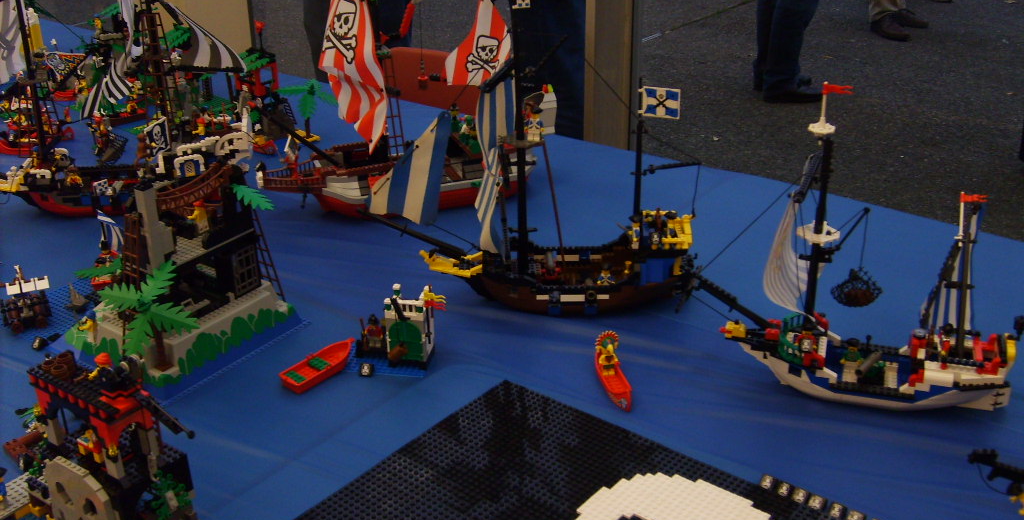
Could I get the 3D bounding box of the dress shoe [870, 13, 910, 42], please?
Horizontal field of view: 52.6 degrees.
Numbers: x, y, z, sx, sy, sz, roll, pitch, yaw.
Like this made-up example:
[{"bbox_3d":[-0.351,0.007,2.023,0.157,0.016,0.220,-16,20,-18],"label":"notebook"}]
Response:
[{"bbox_3d":[2.194,-1.351,5.985,0.105,0.105,0.287,-17,30,-30],"label":"dress shoe"}]

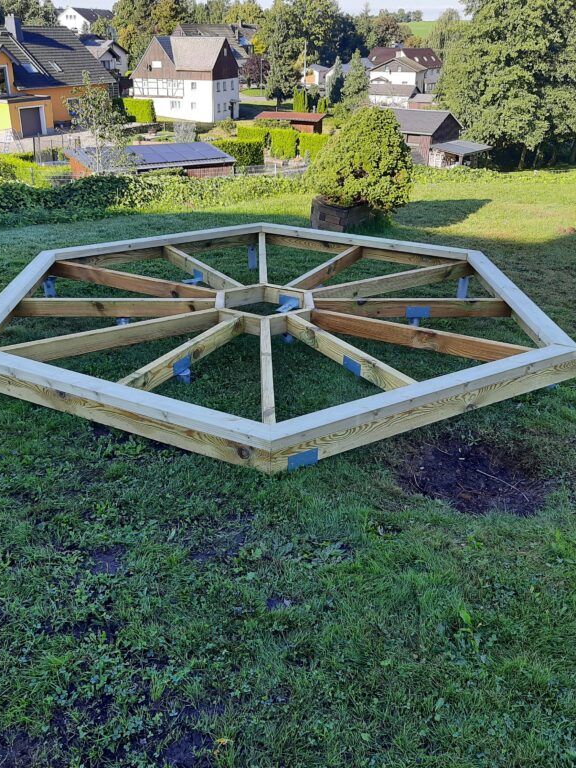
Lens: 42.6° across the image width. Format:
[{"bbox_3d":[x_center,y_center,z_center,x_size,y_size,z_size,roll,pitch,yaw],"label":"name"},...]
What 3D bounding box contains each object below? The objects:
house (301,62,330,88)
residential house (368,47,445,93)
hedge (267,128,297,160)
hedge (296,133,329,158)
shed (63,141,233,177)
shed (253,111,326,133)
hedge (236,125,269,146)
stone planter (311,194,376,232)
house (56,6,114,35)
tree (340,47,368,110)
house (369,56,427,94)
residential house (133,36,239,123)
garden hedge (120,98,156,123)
[{"bbox_3d":[7.303,-74.094,177.311,5.800,4.560,6.500,14,28,25],"label":"house"},{"bbox_3d":[25.998,-73.164,172.661,17.927,9.445,11.000,1,25,0],"label":"residential house"},{"bbox_3d":[-0.305,-16.372,50.261,1.800,1.900,1.000,11,27,21],"label":"hedge"},{"bbox_3d":[2.451,-21.234,65.723,2.800,1.972,1.000,1,25,0],"label":"hedge"},{"bbox_3d":[-6.700,-10.188,36.760,7.486,2.675,3.610,-14,29,-29],"label":"shed"},{"bbox_3d":[0.110,-20.055,58.450,5.600,2.600,3.000,14,28,25],"label":"shed"},{"bbox_3d":[-2.471,-16.849,51.502,2.200,1.900,0.900,15,29,27],"label":"hedge"},{"bbox_3d":[0.597,-1.853,8.107,0.640,0.250,0.600,11,27,20],"label":"stone planter"},{"bbox_3d":[-49.875,-90.013,187.026,10.500,8.800,15.500,10,27,18],"label":"house"},{"bbox_3d":[9.245,-42.141,101.868,3.700,8.000,3.700,1,25,0],"label":"tree"},{"bbox_3d":[22.978,-64.168,154.677,9.600,7.720,12.500,8,26,15],"label":"house"},{"bbox_3d":[-12.963,-39.299,94.948,10.700,9.600,8.000,9,27,17],"label":"residential house"},{"bbox_3d":[-16.572,-30.944,83.534,3.476,2.446,1.300,1,25,0],"label":"garden hedge"}]

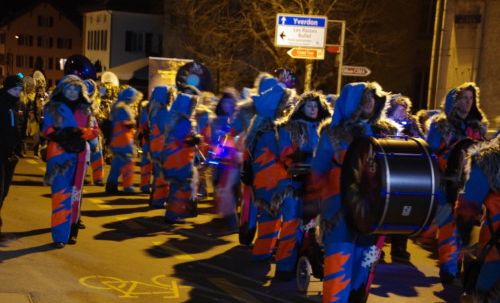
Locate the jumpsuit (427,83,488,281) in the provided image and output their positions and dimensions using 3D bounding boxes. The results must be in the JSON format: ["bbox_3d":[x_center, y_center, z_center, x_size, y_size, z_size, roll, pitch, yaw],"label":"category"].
[{"bbox_3d":[1.943,0.298,9.300,0.460,1.850,0.580,7,5,42],"label":"jumpsuit"}]

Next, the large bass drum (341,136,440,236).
[{"bbox_3d":[0.989,0.244,7.050,0.440,0.670,0.670,2,4,-21],"label":"large bass drum"}]

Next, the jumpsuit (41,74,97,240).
[{"bbox_3d":[-1.853,0.093,10.300,0.570,1.770,0.420,1,4,-28],"label":"jumpsuit"}]

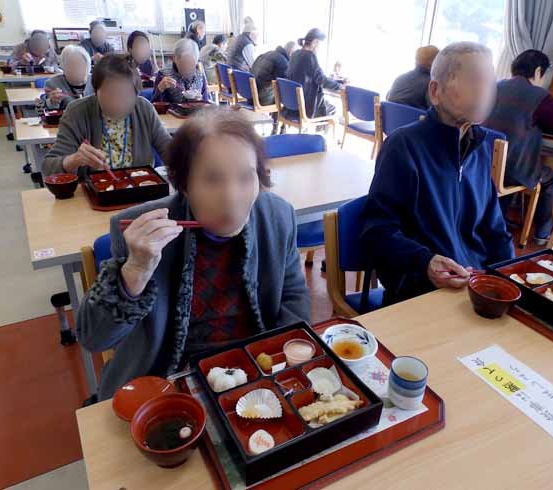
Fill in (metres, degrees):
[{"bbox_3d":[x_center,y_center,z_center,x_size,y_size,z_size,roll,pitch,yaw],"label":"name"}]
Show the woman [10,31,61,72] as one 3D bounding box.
[{"bbox_3d":[-2.774,-2.000,5.089,0.500,1.130,0.680,-14,32,-26],"label":"woman"}]

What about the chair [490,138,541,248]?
[{"bbox_3d":[1.369,-0.399,2.830,0.560,0.820,0.520,-13,32,-28],"label":"chair"}]

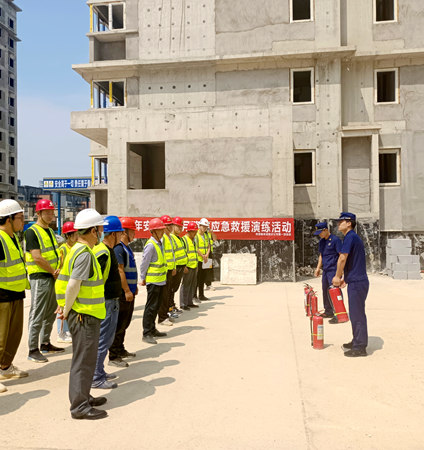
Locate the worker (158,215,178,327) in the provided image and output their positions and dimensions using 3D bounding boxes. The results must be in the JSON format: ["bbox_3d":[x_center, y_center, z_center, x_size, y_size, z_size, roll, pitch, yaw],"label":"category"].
[{"bbox_3d":[-0.723,0.735,7.200,0.360,1.786,0.500,-1,-1,22],"label":"worker"}]

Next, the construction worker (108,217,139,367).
[{"bbox_3d":[-1.054,0.755,5.134,0.360,1.712,0.520,0,0,10],"label":"construction worker"}]

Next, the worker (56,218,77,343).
[{"bbox_3d":[-2.014,0.777,6.066,0.350,1.680,0.480,0,0,10],"label":"worker"}]

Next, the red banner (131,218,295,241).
[{"bbox_3d":[-0.310,0.120,12.880,5.450,0.650,0.050,0,-1,6],"label":"red banner"}]

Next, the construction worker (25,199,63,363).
[{"bbox_3d":[-2.050,0.650,5.289,0.380,1.935,0.530,0,0,8],"label":"construction worker"}]

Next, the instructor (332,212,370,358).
[{"bbox_3d":[1.726,0.720,5.377,0.440,1.750,0.500,0,0,9],"label":"instructor"}]

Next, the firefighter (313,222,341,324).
[{"bbox_3d":[1.972,0.790,7.400,0.400,1.665,0.540,0,-1,-28],"label":"firefighter"}]

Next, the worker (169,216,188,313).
[{"bbox_3d":[-0.612,0.747,7.800,0.360,1.782,0.500,-1,-1,26],"label":"worker"}]

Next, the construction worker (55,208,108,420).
[{"bbox_3d":[-1.130,0.735,3.735,0.440,1.754,0.540,0,0,-22],"label":"construction worker"}]

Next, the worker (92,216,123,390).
[{"bbox_3d":[-1.073,0.765,4.450,0.400,1.705,0.520,0,-1,6],"label":"worker"}]

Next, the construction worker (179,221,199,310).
[{"bbox_3d":[-0.461,0.785,8.500,0.350,1.707,0.480,-1,-1,27],"label":"construction worker"}]

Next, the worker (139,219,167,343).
[{"bbox_3d":[-0.810,0.759,6.066,0.380,1.701,0.500,0,0,10],"label":"worker"}]

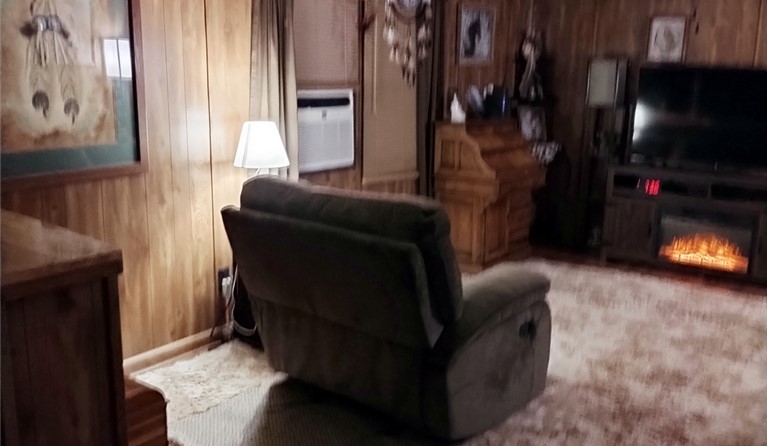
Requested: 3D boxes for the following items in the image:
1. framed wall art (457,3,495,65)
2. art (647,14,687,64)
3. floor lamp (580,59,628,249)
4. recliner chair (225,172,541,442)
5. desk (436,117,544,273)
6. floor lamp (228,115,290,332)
[{"bbox_3d":[0.732,-1.471,5.765,0.025,0.460,0.570,9,15,34],"label":"framed wall art"},{"bbox_3d":[2.193,-1.436,5.751,0.280,0.360,0.025,9,15,34],"label":"art"},{"bbox_3d":[1.747,-0.538,5.917,0.250,1.510,0.250,9,15,34],"label":"floor lamp"},{"bbox_3d":[0.026,0.282,3.278,1.050,0.970,0.990,11,16,39],"label":"recliner chair"},{"bbox_3d":[0.832,-0.260,5.705,0.550,1.030,0.880,9,15,34],"label":"desk"},{"bbox_3d":[-0.619,0.051,3.853,0.300,1.160,0.300,1,12,0],"label":"floor lamp"}]

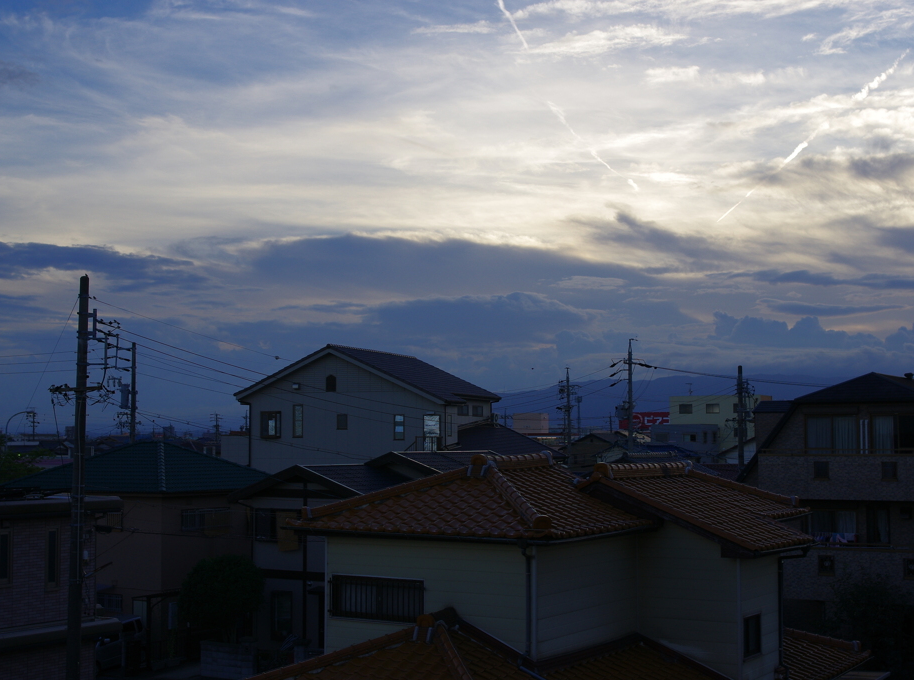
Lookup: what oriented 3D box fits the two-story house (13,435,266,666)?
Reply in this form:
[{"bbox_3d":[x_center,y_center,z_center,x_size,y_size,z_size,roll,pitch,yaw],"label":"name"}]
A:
[{"bbox_3d":[-11.482,7.627,49.967,8.500,7.500,8.100,-3,-5,32],"label":"two-story house"}]

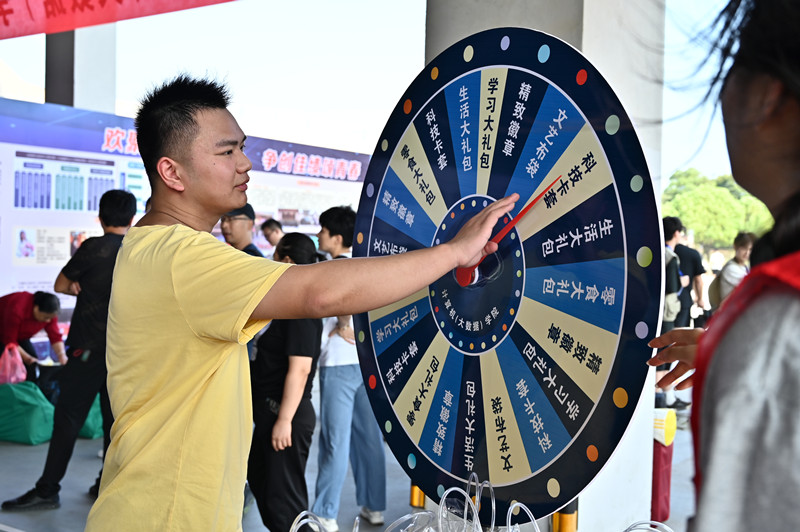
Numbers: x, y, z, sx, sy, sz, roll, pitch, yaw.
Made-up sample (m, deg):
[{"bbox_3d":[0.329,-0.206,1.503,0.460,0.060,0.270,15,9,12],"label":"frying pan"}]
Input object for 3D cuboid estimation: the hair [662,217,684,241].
[{"bbox_3d":[2.525,-0.341,8.200,0.225,0.220,0.180,1,1,-14],"label":"hair"}]

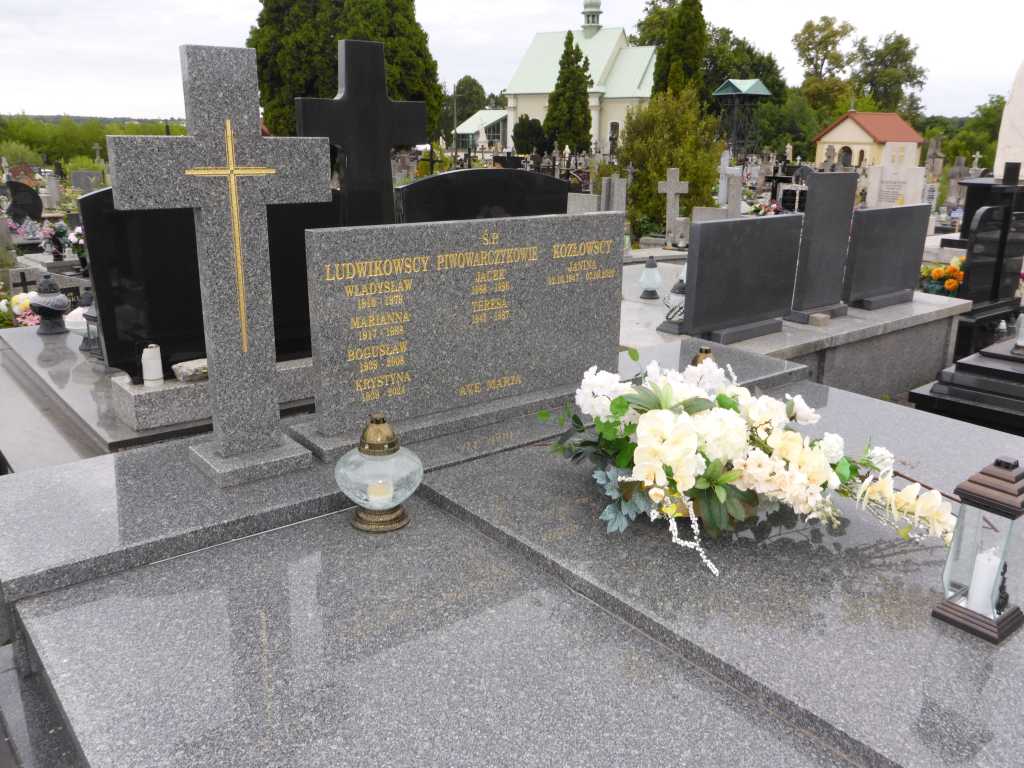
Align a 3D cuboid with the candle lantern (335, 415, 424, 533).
[{"bbox_3d":[-0.394,0.246,2.466,0.262,0.347,0.262,1,17,0],"label":"candle lantern"}]

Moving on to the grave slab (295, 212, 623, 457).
[{"bbox_3d":[-0.083,-0.220,2.727,1.306,0.628,0.221,-12,22,-37],"label":"grave slab"}]

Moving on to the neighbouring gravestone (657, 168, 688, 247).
[{"bbox_3d":[1.793,-1.931,9.143,0.365,0.867,0.115,-12,21,-37],"label":"neighbouring gravestone"}]

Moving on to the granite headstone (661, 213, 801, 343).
[{"bbox_3d":[1.188,-0.567,4.358,0.876,0.605,0.314,-12,22,-37],"label":"granite headstone"}]

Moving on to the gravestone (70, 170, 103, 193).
[{"bbox_3d":[-8.866,-4.204,17.280,0.576,0.499,0.144,-12,21,-37],"label":"gravestone"}]

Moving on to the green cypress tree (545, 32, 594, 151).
[{"bbox_3d":[3.820,-19.573,56.000,2.800,7.800,2.800,1,17,0],"label":"green cypress tree"}]

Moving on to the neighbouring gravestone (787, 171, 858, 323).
[{"bbox_3d":[2.045,-0.909,5.475,0.595,0.946,0.250,-12,21,-37],"label":"neighbouring gravestone"}]

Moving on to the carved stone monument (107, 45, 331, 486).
[{"bbox_3d":[-0.854,-0.354,2.583,0.646,1.293,0.283,-12,21,-37],"label":"carved stone monument"}]

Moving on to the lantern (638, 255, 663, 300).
[{"bbox_3d":[0.892,-0.690,5.279,0.138,0.275,0.138,-12,21,-37],"label":"lantern"}]

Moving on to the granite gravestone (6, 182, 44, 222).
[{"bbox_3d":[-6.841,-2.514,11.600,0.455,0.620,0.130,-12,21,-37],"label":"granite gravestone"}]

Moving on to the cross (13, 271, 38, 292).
[{"bbox_3d":[-4.292,-0.851,7.300,0.180,0.275,0.035,-12,21,-37],"label":"cross"}]

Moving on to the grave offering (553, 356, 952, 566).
[{"bbox_3d":[0.704,0.213,2.560,1.123,0.317,0.451,8,18,22],"label":"grave offering"}]

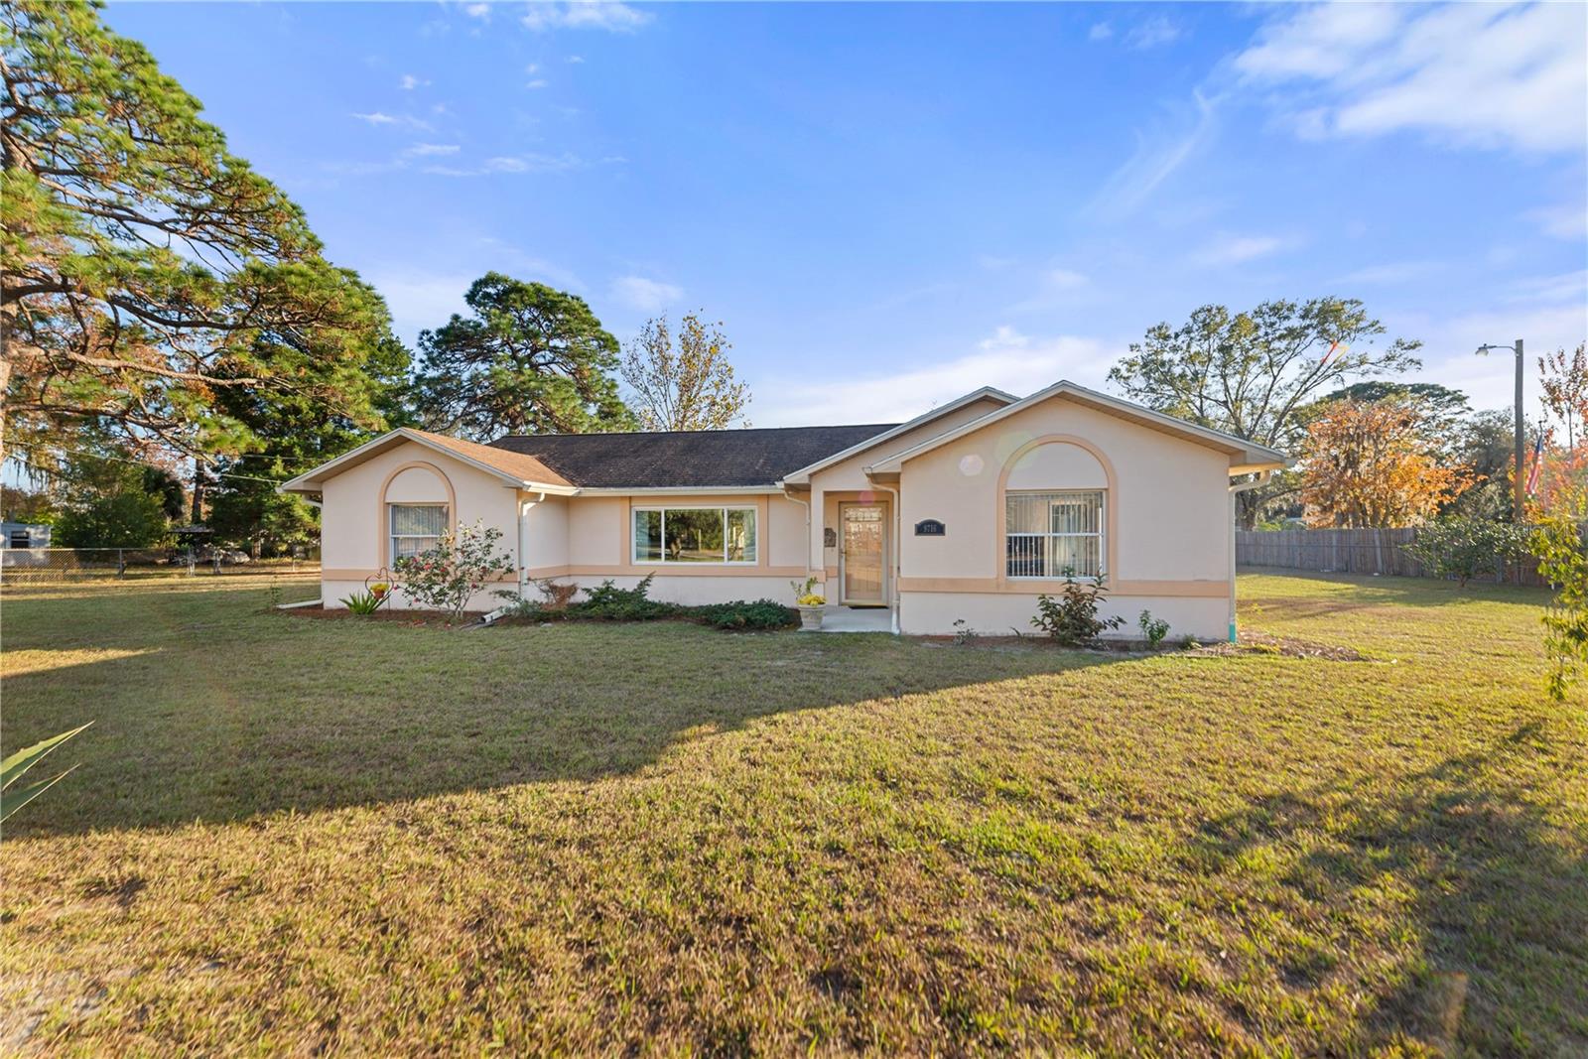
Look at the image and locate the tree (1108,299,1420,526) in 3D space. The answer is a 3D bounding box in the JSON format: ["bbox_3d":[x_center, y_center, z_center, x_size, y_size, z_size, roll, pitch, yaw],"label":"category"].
[{"bbox_3d":[29.659,-6.289,39.000,16.000,16.630,15.000,0,-1,10],"label":"tree"}]

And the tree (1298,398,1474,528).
[{"bbox_3d":[28.782,-2.262,30.000,6.600,8.300,6.200,0,-1,10],"label":"tree"}]

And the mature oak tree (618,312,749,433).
[{"bbox_3d":[-4.747,-3.807,27.000,6.000,11.300,5.600,0,-1,10],"label":"mature oak tree"}]

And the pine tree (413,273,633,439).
[{"bbox_3d":[-12.951,-5.174,29.500,10.200,14.110,9.600,0,-1,10],"label":"pine tree"}]

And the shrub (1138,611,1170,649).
[{"bbox_3d":[4.865,1.332,8.350,0.450,0.470,0.420,0,-1,10],"label":"shrub"}]

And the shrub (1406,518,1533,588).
[{"bbox_3d":[20.165,0.664,18.500,2.800,2.110,2.600,0,-1,10],"label":"shrub"}]

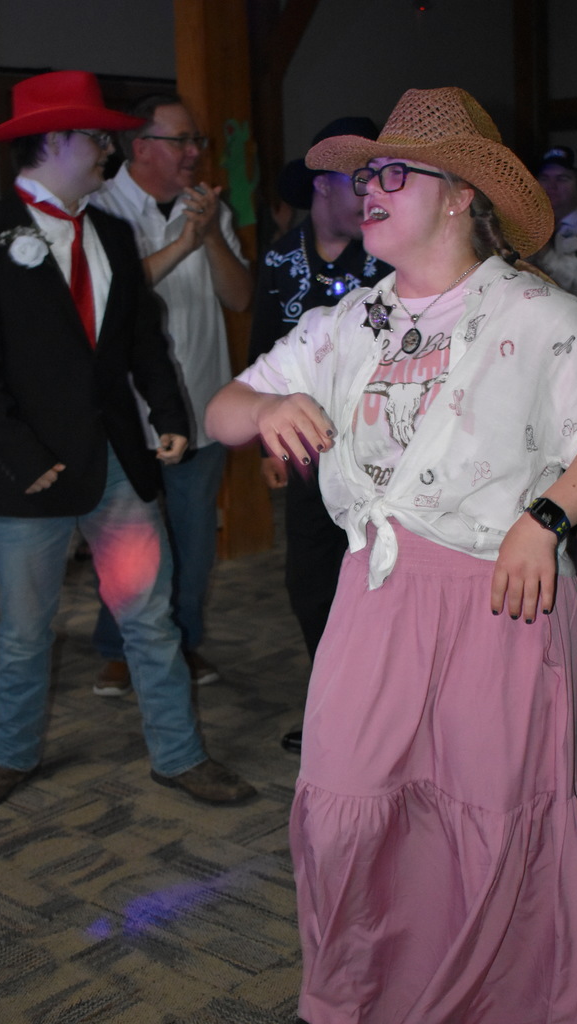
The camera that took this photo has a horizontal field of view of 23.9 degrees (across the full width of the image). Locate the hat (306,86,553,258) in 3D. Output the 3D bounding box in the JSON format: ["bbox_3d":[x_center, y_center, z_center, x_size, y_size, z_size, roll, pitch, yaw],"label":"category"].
[{"bbox_3d":[0.229,-0.541,2.060,0.395,0.175,0.340,15,-9,-31],"label":"hat"}]

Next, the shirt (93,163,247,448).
[{"bbox_3d":[-0.341,-0.593,3.880,0.500,0.800,0.350,-12,17,-39],"label":"shirt"}]

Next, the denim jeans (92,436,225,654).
[{"bbox_3d":[-0.384,0.025,4.100,0.380,0.870,0.300,-8,12,-27],"label":"denim jeans"}]

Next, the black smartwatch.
[{"bbox_3d":[0.416,0.011,2.170,0.068,0.040,0.056,39,-10,23],"label":"black smartwatch"}]

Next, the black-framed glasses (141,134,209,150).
[{"bbox_3d":[-0.317,-1.028,3.800,0.145,0.046,0.142,11,15,23],"label":"black-framed glasses"}]

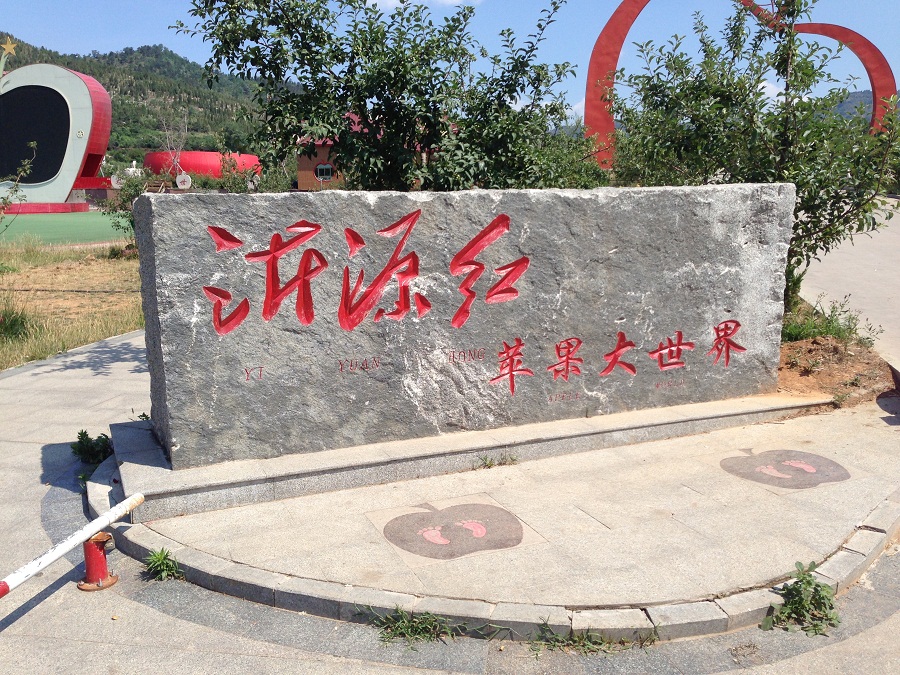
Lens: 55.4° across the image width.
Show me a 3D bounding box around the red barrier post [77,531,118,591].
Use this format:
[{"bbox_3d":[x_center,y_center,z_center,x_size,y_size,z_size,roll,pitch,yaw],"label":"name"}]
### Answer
[{"bbox_3d":[-1.353,0.850,3.283,0.152,0.192,0.152,0,11,0],"label":"red barrier post"}]

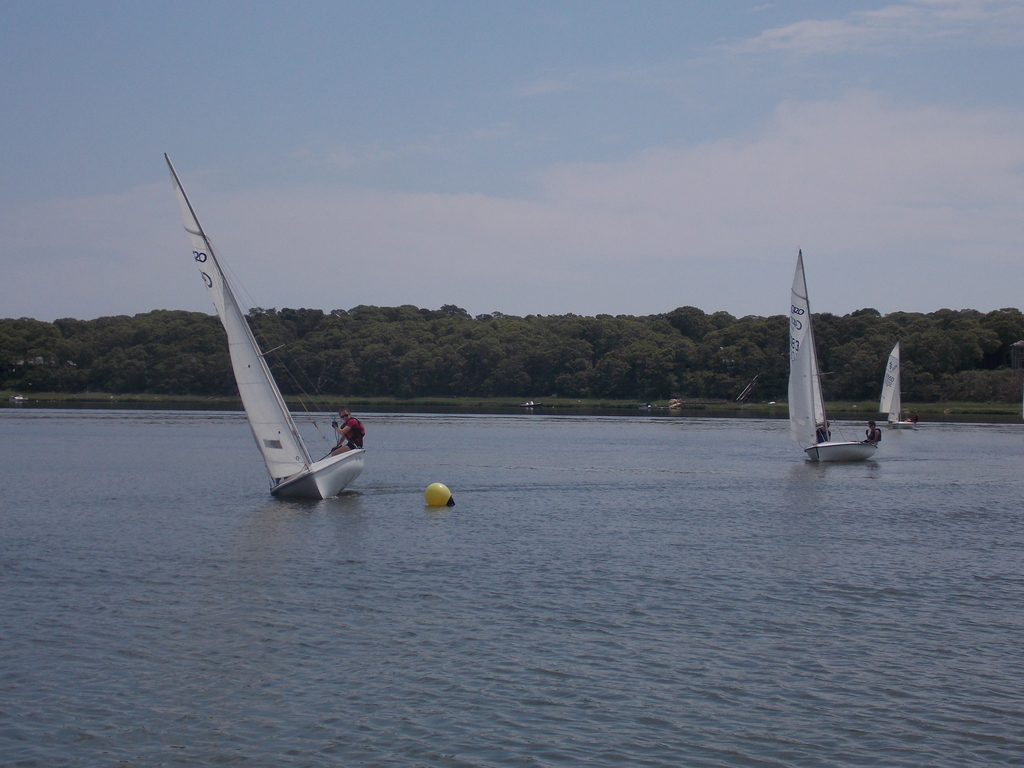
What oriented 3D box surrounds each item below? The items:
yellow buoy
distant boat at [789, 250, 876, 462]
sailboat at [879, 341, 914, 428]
[{"bbox_3d":[-1.095,1.672,31.200,0.440,0.410,0.420,1,0,0],"label":"yellow buoy"},{"bbox_3d":[8.852,-0.780,60.750,2.100,6.150,4.250,-10,-4,23],"label":"distant boat"},{"bbox_3d":[26.372,0.077,141.243,2.000,5.950,4.100,0,0,21],"label":"sailboat"}]

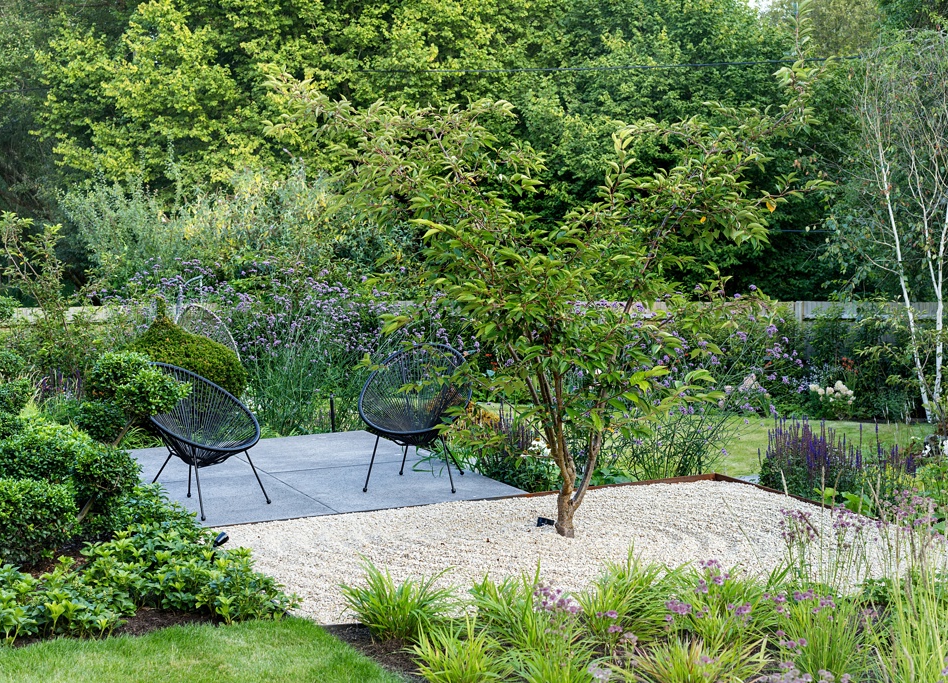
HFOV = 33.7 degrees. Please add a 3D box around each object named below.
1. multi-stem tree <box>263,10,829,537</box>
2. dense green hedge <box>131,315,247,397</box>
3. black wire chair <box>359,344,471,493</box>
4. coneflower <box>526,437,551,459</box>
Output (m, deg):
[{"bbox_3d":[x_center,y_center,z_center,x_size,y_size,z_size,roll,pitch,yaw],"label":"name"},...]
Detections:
[{"bbox_3d":[0.415,-0.335,8.358,2.950,2.770,2.500,-1,6,0],"label":"multi-stem tree"},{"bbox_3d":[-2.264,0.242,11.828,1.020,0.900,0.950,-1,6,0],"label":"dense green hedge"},{"bbox_3d":[-0.347,0.474,9.988,0.720,0.860,0.760,0,6,12],"label":"black wire chair"},{"bbox_3d":[0.407,0.675,9.865,0.150,0.125,0.130,-1,6,0],"label":"coneflower"}]

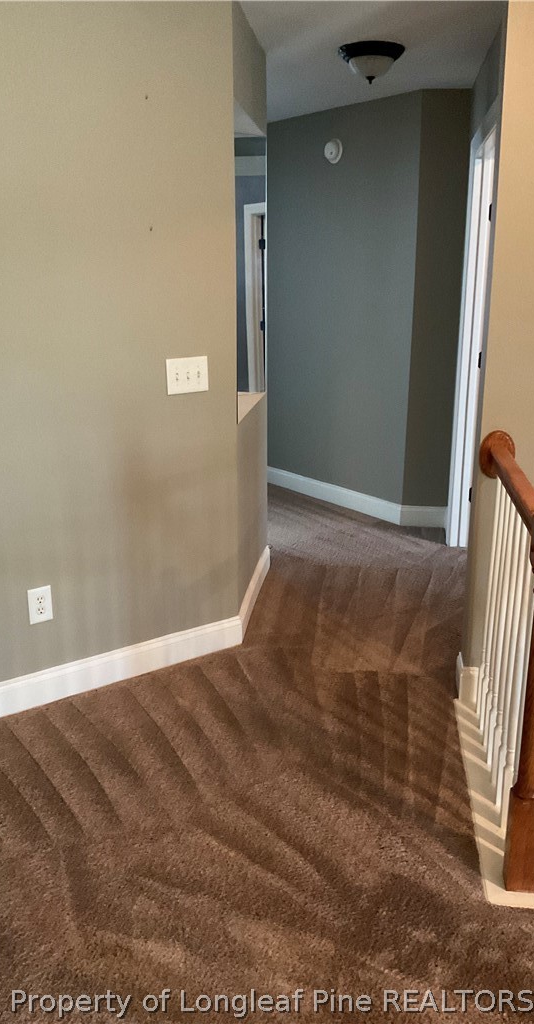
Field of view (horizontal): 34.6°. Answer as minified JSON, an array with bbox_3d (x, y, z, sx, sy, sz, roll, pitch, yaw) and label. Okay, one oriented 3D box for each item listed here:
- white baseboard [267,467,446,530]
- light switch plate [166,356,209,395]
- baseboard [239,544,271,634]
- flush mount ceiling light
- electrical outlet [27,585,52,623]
[{"bbox_3d":[0.537,-0.121,5.670,0.163,0.132,1.545,-12,20,-36],"label":"white baseboard"},{"bbox_3d":[-0.285,-0.499,3.129,0.172,0.124,0.014,-12,20,-36],"label":"light switch plate"},{"bbox_3d":[-0.054,0.356,3.987,0.018,0.132,0.908,2,16,8],"label":"baseboard"},{"bbox_3d":[0.455,-1.948,3.749,0.291,0.143,0.291,0,16,0],"label":"flush mount ceiling light"},{"bbox_3d":[-0.783,0.323,2.972,0.081,0.125,0.010,-12,20,-36],"label":"electrical outlet"}]

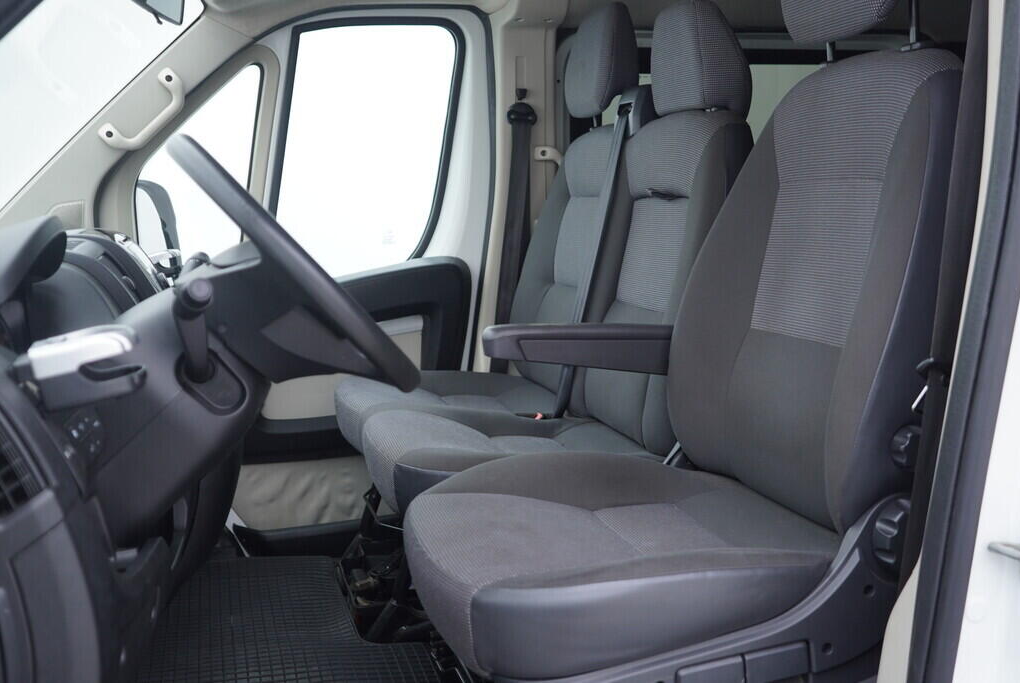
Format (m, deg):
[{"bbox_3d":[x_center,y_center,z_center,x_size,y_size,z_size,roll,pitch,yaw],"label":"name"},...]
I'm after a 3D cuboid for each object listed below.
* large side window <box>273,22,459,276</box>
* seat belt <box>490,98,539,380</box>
[{"bbox_3d":[-0.362,-0.438,2.468,0.460,0.630,0.055,-2,21,-17],"label":"large side window"},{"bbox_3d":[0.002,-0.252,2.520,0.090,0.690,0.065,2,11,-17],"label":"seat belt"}]

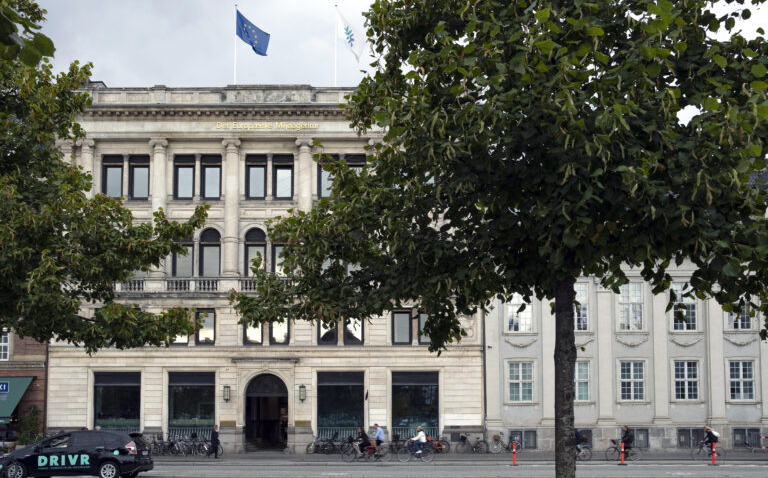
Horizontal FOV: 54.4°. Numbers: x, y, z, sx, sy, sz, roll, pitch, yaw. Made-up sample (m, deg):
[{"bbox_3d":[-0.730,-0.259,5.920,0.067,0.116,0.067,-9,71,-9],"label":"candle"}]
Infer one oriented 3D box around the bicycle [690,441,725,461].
[{"bbox_3d":[16.386,10.715,37.700,1.750,1.050,0.580,0,-3,0],"label":"bicycle"}]

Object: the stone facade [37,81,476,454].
[{"bbox_3d":[-6.747,1.936,50.243,25.000,21.500,14.000,0,-3,0],"label":"stone facade"}]

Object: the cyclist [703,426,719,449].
[{"bbox_3d":[16.462,10.150,37.700,0.880,1.420,0.500,0,-3,0],"label":"cyclist"}]

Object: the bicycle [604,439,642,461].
[{"bbox_3d":[12.302,10.850,38.300,1.780,1.100,0.580,-1,-11,3],"label":"bicycle"}]

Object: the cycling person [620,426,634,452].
[{"bbox_3d":[12.491,10.327,38.300,0.750,1.450,0.500,-1,-11,3],"label":"cycling person"}]

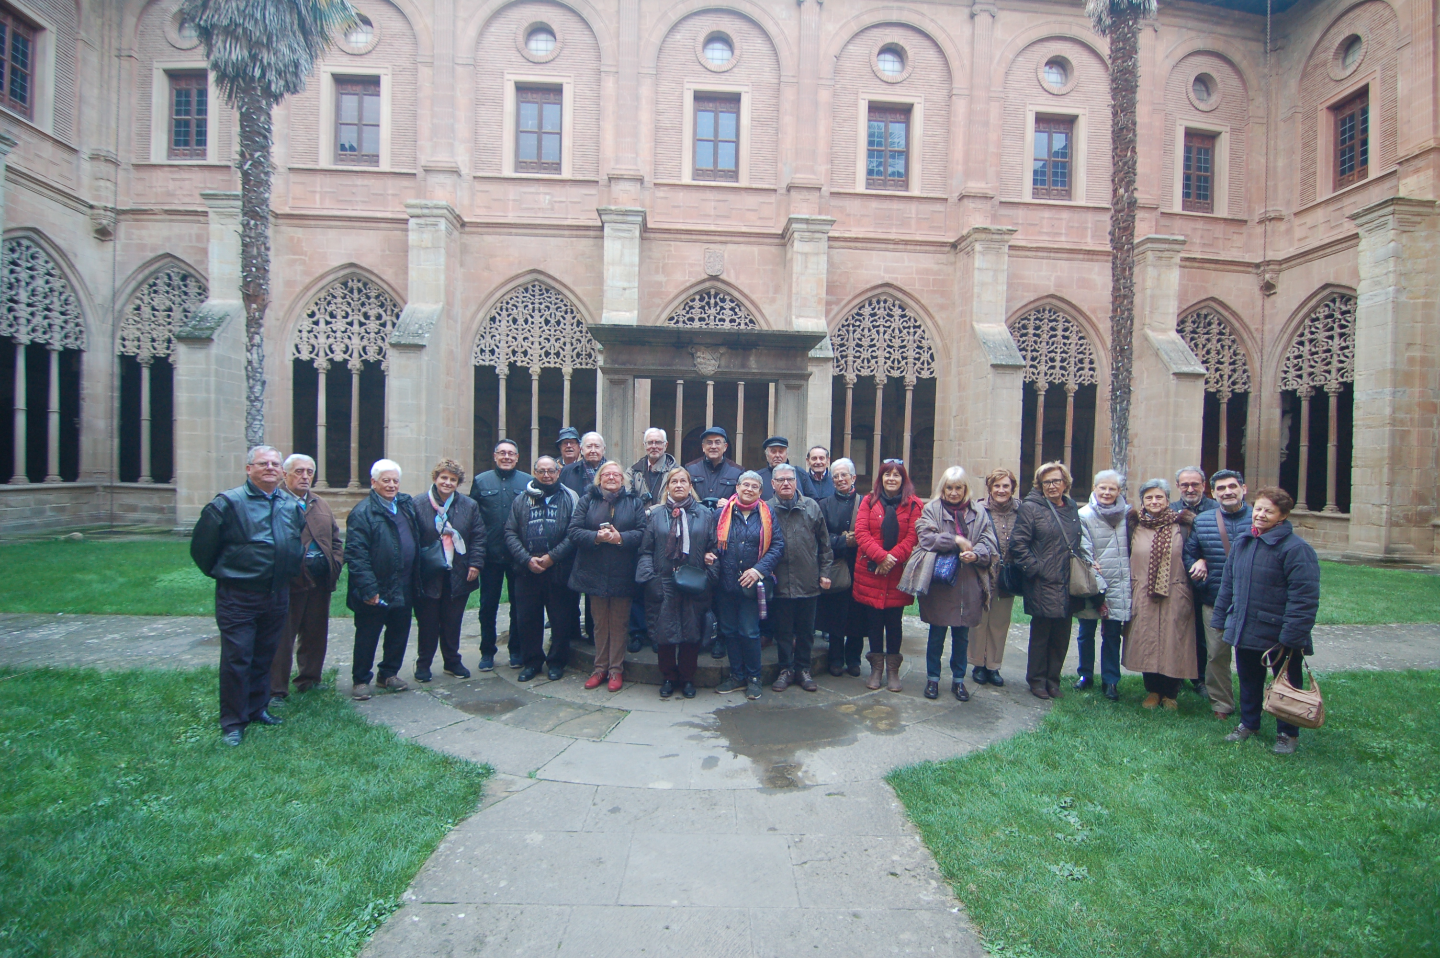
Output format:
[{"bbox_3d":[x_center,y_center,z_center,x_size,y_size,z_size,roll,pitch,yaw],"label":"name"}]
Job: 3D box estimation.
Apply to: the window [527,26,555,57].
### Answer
[{"bbox_3d":[-3.928,-9.627,14.085,0.690,0.690,0.220,1,2,-4],"label":"window"}]

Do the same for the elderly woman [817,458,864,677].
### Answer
[{"bbox_3d":[0.979,0.691,5.128,0.540,1.706,0.360,1,0,14],"label":"elderly woman"}]

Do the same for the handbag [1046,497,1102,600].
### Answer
[{"bbox_3d":[2.527,0.496,4.580,0.360,0.700,0.220,1,2,-6],"label":"handbag"}]

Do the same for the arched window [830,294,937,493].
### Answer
[{"bbox_3d":[4.286,-2.232,16.800,2.880,5.300,0.400,1,0,-4],"label":"arched window"}]

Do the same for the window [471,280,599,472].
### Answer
[{"bbox_3d":[-3.929,-1.964,13.614,2.657,4.538,0.400,1,1,-4],"label":"window"}]

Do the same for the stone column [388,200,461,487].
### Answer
[{"bbox_3d":[-7.499,-2.872,16.416,1.080,8.364,2.186,1,0,-4],"label":"stone column"}]

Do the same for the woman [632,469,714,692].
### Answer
[{"bbox_3d":[-0.308,0.719,4.552,0.580,1.599,0.400,1,1,-3],"label":"woman"}]

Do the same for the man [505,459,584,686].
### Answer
[{"bbox_3d":[-1.338,0.659,4.859,0.620,1.677,0.400,1,0,-10],"label":"man"}]

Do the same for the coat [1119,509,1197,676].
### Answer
[{"bbox_3d":[3.152,0.821,4.587,0.500,1.239,0.360,2,1,30],"label":"coat"}]

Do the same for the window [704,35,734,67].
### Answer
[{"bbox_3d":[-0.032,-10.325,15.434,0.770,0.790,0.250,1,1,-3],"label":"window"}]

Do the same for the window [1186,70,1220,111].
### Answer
[{"bbox_3d":[13.210,-10.593,17.450,1.050,1.080,0.300,1,0,-4],"label":"window"}]

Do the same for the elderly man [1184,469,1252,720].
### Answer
[{"bbox_3d":[3.441,0.766,4.370,0.500,1.663,0.350,2,1,30],"label":"elderly man"}]

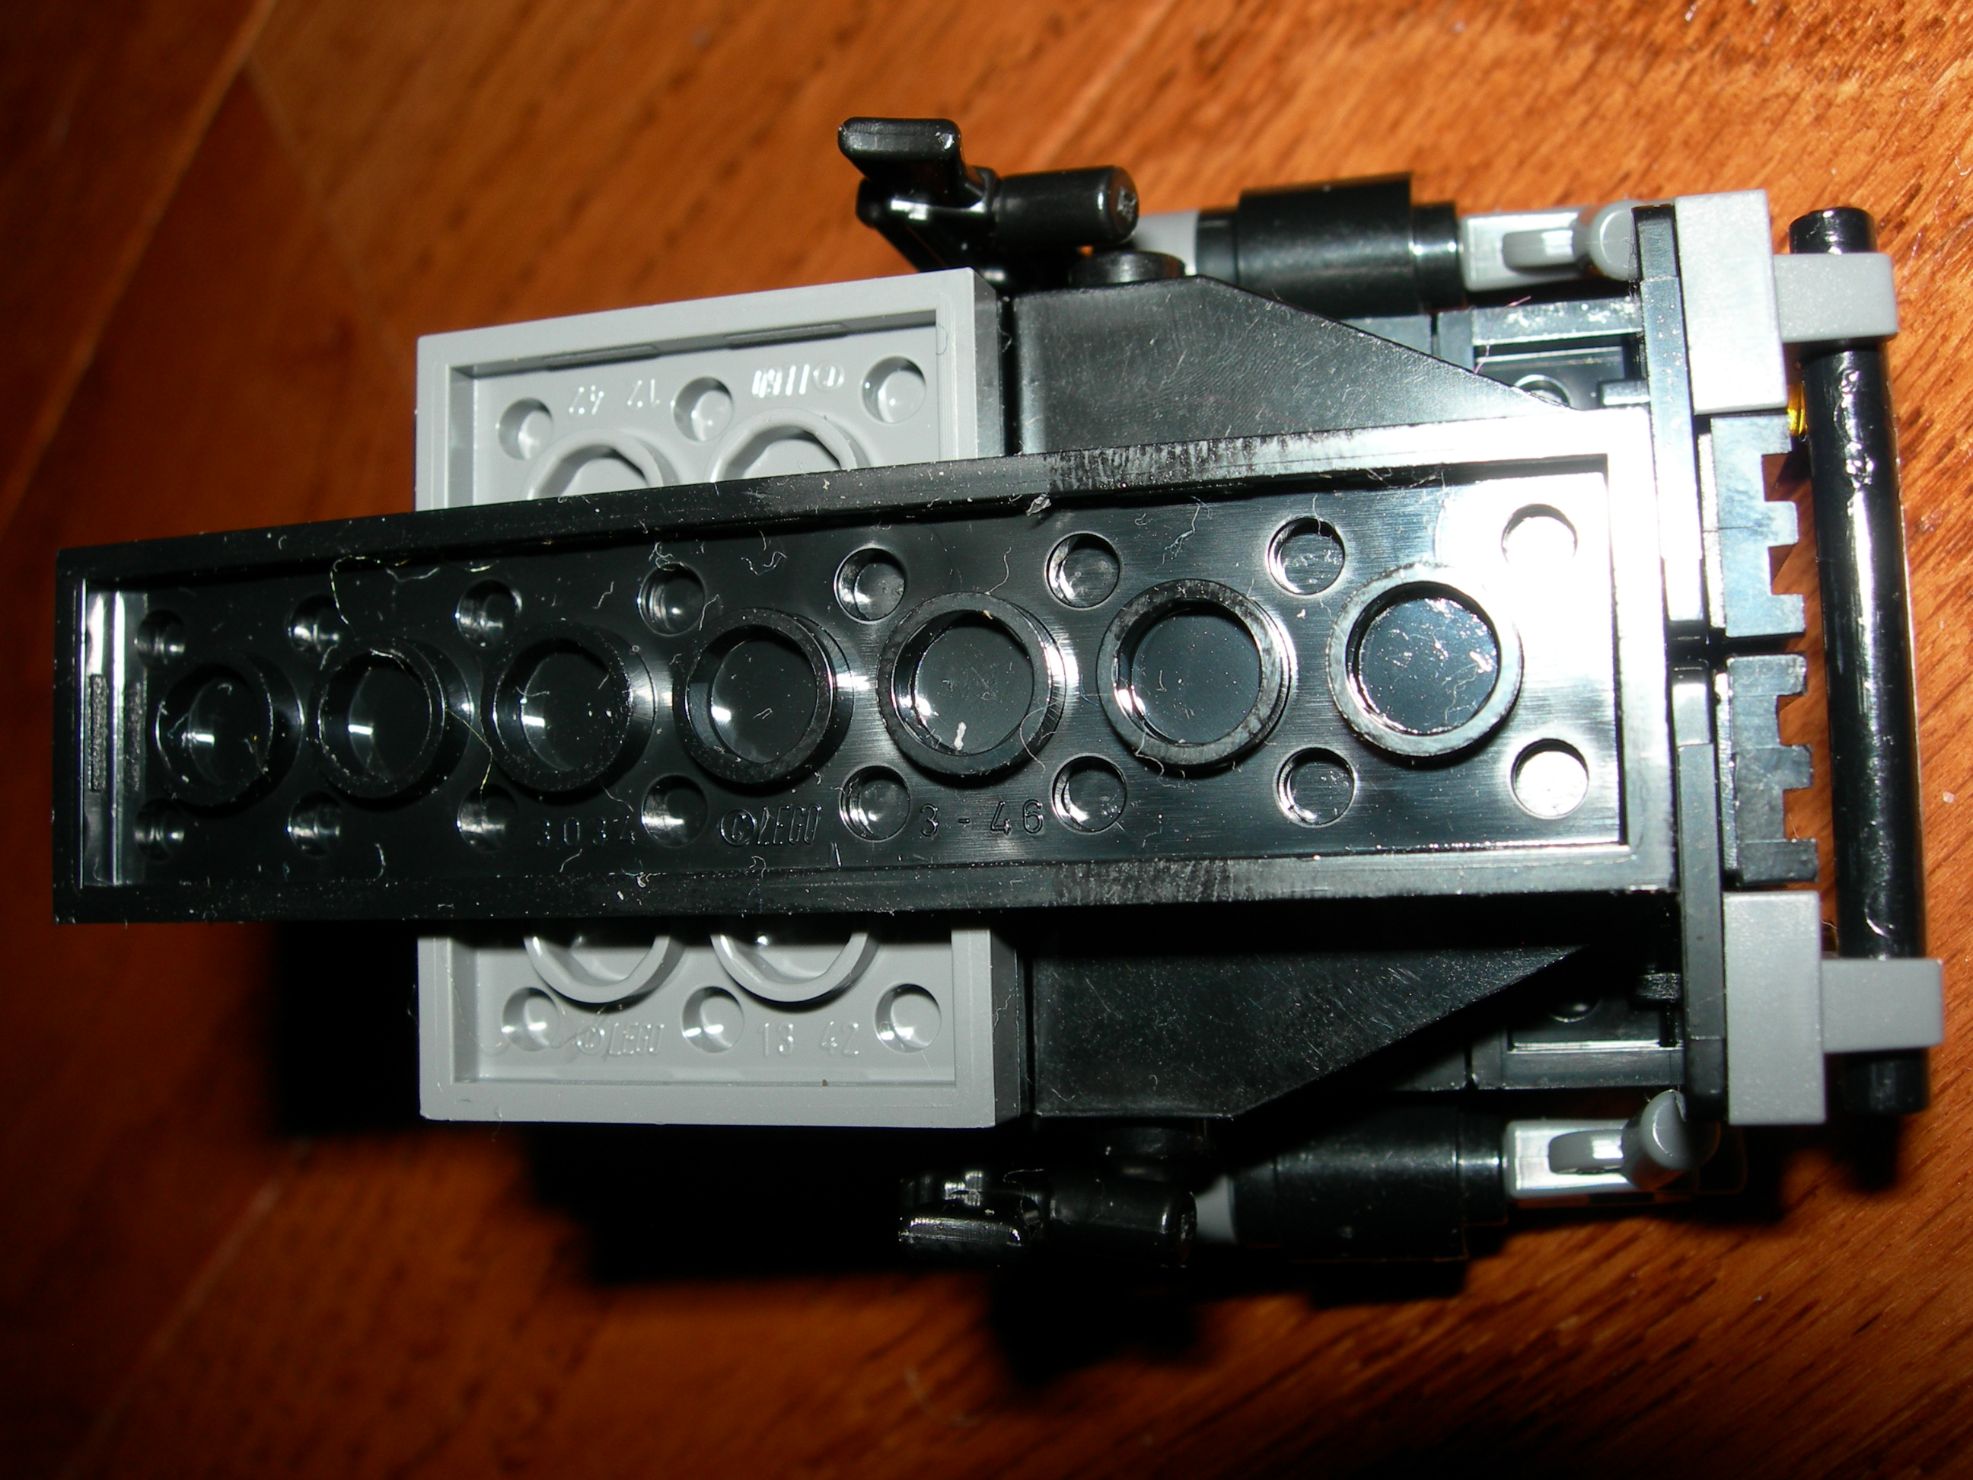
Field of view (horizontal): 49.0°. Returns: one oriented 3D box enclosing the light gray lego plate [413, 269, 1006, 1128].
[{"bbox_3d":[-0.011,-0.001,0.085,0.024,0.003,0.032,-3,86,19],"label":"light gray lego plate"}]

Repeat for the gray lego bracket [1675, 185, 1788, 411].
[{"bbox_3d":[0.027,-0.015,0.079,0.003,0.008,0.008,-5,85,18],"label":"gray lego bracket"}]

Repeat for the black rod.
[{"bbox_3d":[0.031,-0.003,0.077,0.003,0.003,0.032,-3,85,18],"label":"black rod"}]

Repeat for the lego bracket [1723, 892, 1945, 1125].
[{"bbox_3d":[0.030,0.009,0.077,0.007,0.008,0.008,-2,85,18],"label":"lego bracket"}]

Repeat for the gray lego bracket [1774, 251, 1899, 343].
[{"bbox_3d":[0.031,-0.016,0.078,0.004,0.005,0.003,-5,85,18],"label":"gray lego bracket"}]

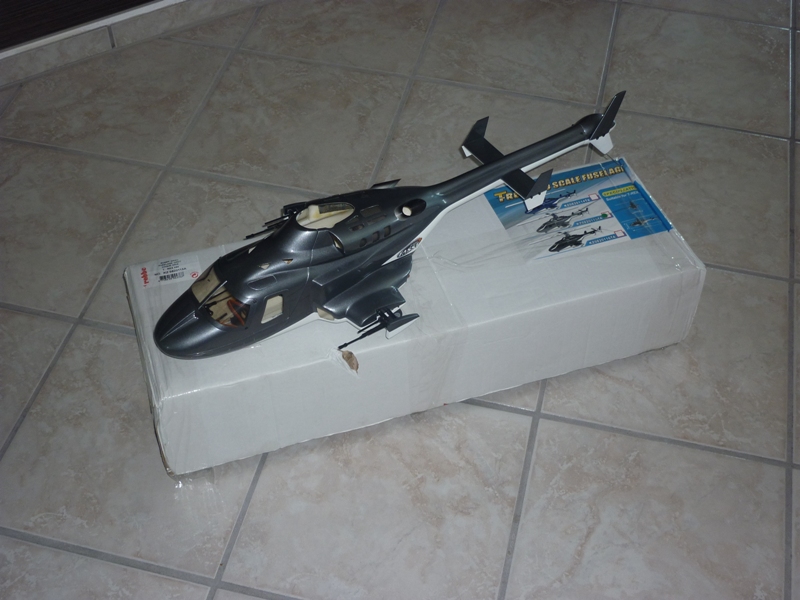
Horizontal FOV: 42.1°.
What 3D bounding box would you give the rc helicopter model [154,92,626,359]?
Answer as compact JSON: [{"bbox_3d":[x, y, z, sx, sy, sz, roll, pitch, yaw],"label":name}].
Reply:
[{"bbox_3d":[0.009,-0.105,1.327,0.704,0.144,0.238,-26,55,-21],"label":"rc helicopter model"}]

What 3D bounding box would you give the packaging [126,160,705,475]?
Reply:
[{"bbox_3d":[0.022,0.007,1.429,0.730,0.156,0.234,-13,51,-12],"label":"packaging"}]

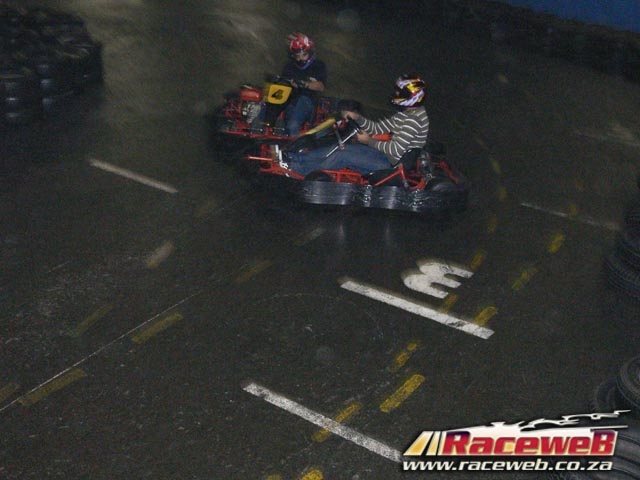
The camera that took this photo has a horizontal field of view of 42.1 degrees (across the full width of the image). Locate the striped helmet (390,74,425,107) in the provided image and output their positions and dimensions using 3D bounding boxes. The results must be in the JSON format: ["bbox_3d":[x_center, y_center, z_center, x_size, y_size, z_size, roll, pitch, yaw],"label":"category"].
[{"bbox_3d":[0.773,-1.305,7.264,0.320,0.260,0.250,0,24,2],"label":"striped helmet"}]

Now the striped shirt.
[{"bbox_3d":[0.652,-0.918,7.377,0.570,0.460,0.460,4,25,11],"label":"striped shirt"}]

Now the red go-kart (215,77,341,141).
[{"bbox_3d":[-0.293,-1.478,9.024,1.240,0.600,1.860,10,26,22],"label":"red go-kart"}]

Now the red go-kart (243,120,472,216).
[{"bbox_3d":[0.340,-0.775,7.455,1.950,0.600,1.250,4,25,11],"label":"red go-kart"}]

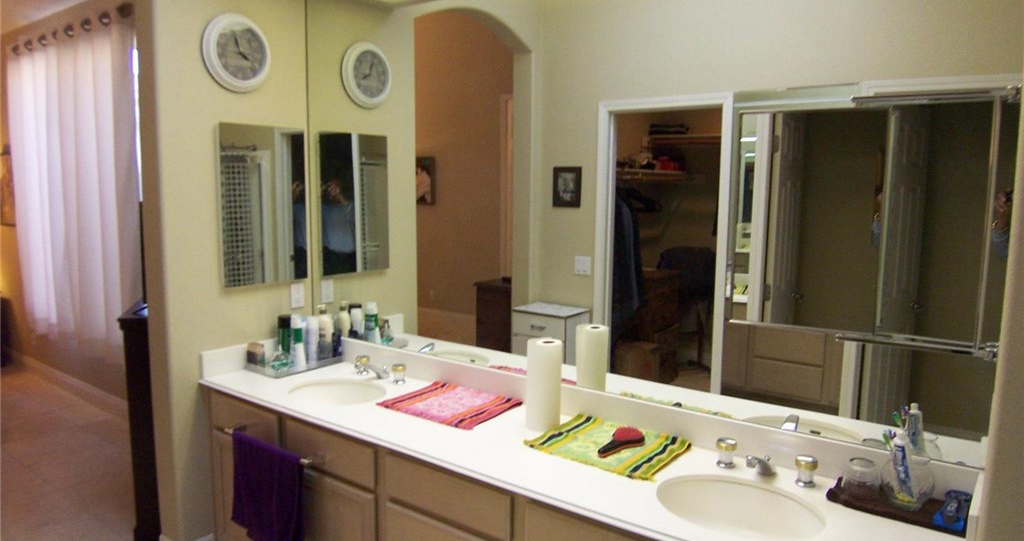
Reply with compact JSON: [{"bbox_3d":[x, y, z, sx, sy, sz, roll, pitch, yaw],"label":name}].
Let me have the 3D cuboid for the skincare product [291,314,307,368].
[{"bbox_3d":[-0.915,0.300,2.903,0.058,0.222,0.052,-1,7,-18],"label":"skincare product"}]

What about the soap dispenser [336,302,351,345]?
[{"bbox_3d":[-0.768,0.263,3.122,0.060,0.250,0.060,6,8,36],"label":"soap dispenser"}]

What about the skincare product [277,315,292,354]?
[{"bbox_3d":[-0.989,0.297,2.966,0.055,0.205,0.055,-1,7,-19],"label":"skincare product"}]

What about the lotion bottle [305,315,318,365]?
[{"bbox_3d":[-0.868,0.300,2.972,0.048,0.205,0.045,-1,7,-16],"label":"lotion bottle"}]

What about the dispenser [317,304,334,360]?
[{"bbox_3d":[-0.836,0.274,3.029,0.060,0.250,0.060,6,8,36],"label":"dispenser"}]

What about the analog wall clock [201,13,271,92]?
[{"bbox_3d":[-1.099,-0.872,2.721,0.042,0.300,0.295,6,8,36],"label":"analog wall clock"}]

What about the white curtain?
[{"bbox_3d":[-2.981,-0.567,4.635,1.980,2.090,0.110,6,9,38],"label":"white curtain"}]

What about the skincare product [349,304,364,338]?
[{"bbox_3d":[-0.723,0.276,3.174,0.052,0.215,0.048,-1,7,-13],"label":"skincare product"}]

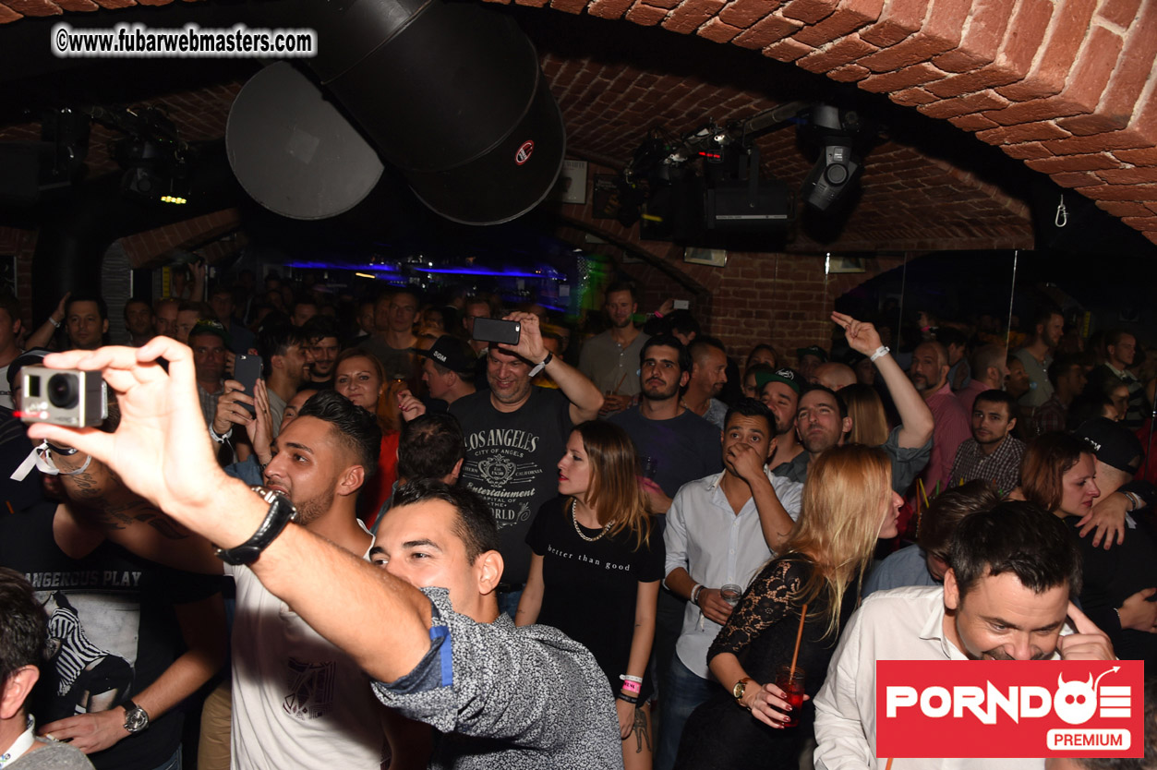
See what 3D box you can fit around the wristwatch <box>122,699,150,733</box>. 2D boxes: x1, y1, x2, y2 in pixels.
[{"bbox_3d":[-0.943,0.701,1.912,0.048,0.065,0.050,-37,15,-32],"label":"wristwatch"}]

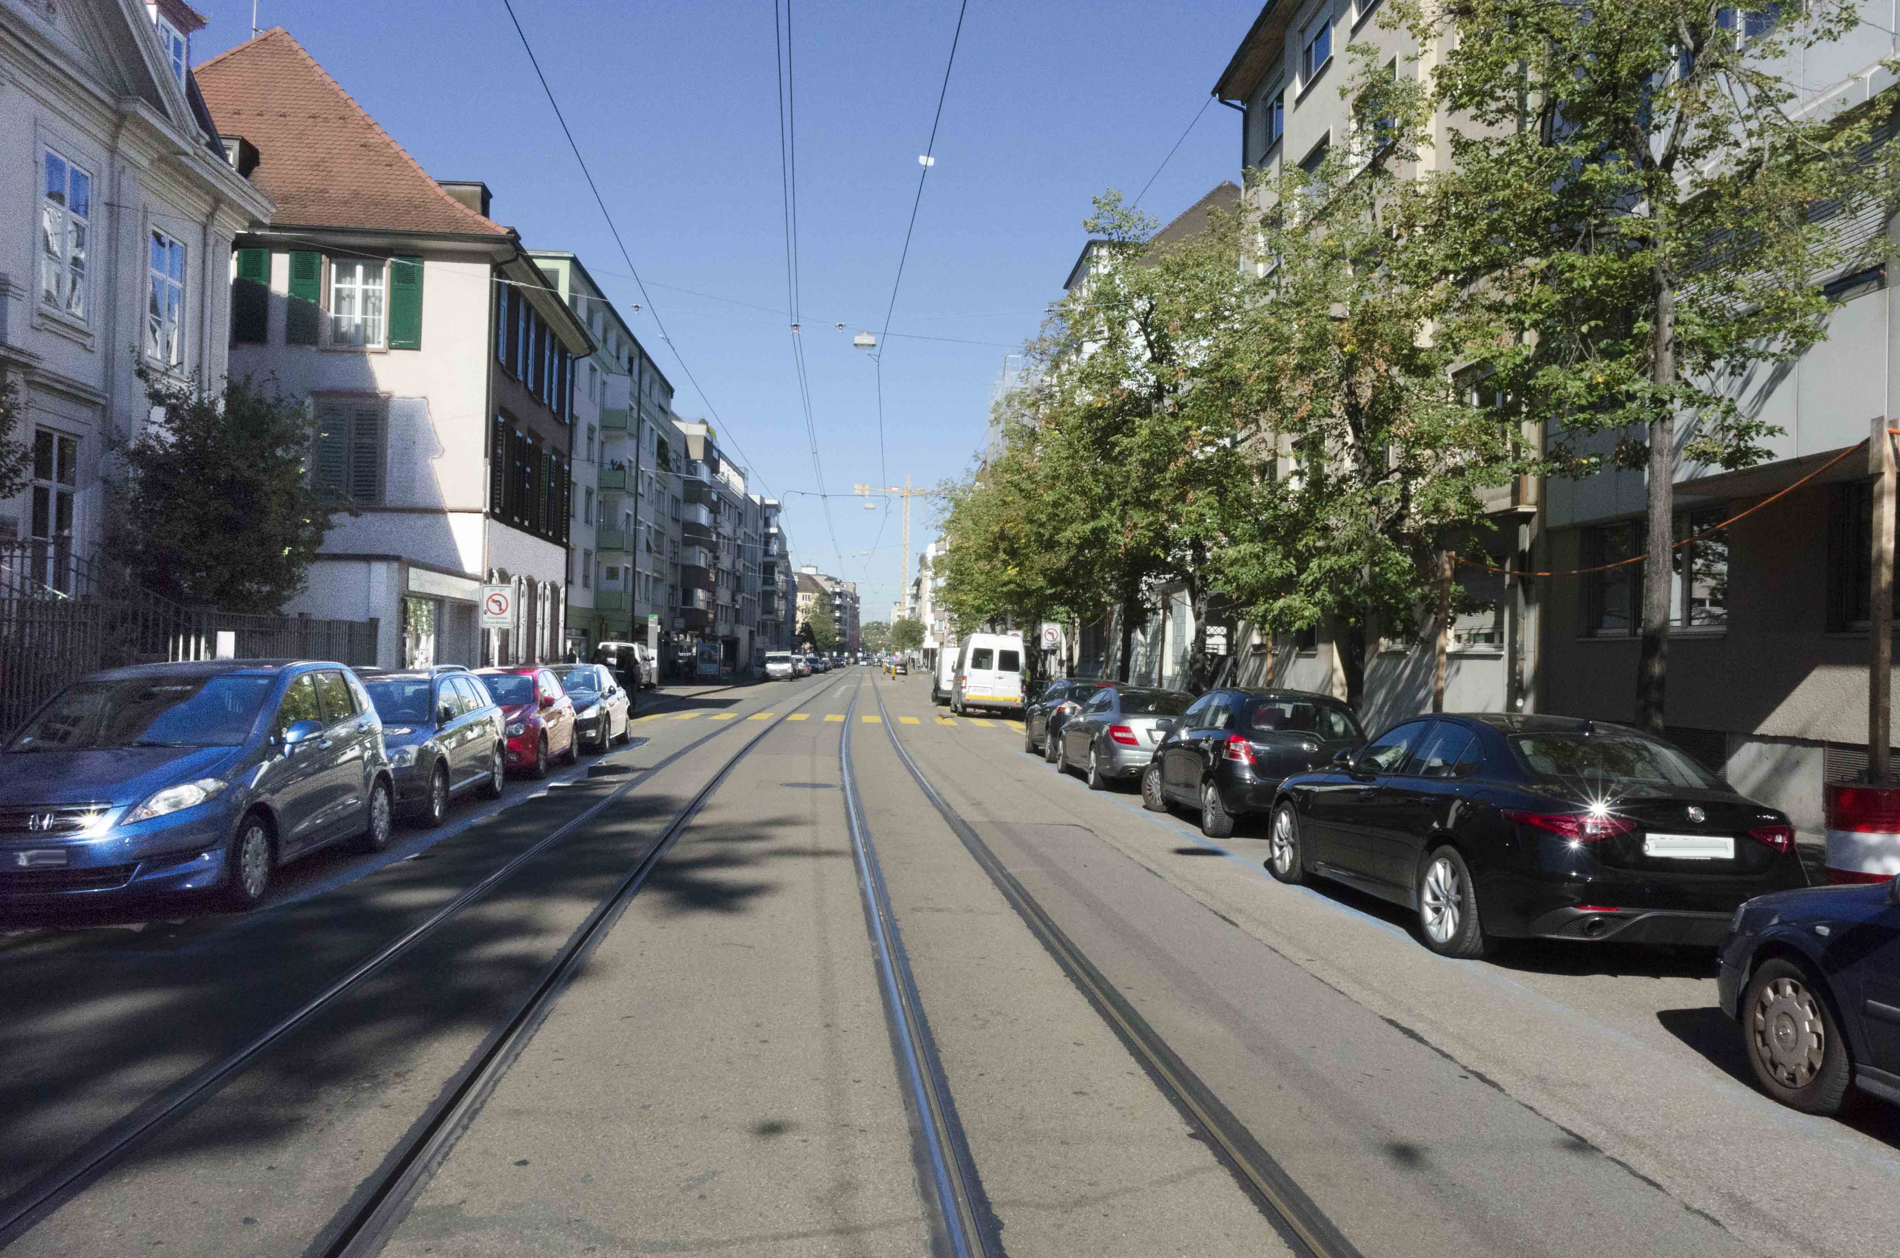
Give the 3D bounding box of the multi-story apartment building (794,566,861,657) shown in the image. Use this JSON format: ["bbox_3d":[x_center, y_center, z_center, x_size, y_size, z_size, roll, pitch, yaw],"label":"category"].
[{"bbox_3d":[-29.000,-2.912,350.000,16.000,23.000,26.000,1,-1,-3],"label":"multi-story apartment building"}]

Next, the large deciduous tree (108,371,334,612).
[{"bbox_3d":[-10.400,-0.934,21.000,3.200,5.500,3.200,1,-1,-5],"label":"large deciduous tree"}]

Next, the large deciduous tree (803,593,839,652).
[{"bbox_3d":[-15.866,0.171,179.912,4.600,9.219,4.600,1,-1,-5],"label":"large deciduous tree"}]

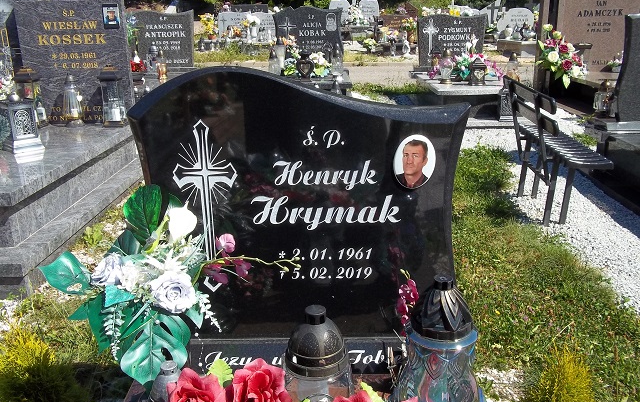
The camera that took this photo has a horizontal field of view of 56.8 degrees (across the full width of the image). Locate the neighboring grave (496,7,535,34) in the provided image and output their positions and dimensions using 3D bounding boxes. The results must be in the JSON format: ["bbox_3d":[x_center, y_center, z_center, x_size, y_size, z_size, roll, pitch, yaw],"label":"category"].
[{"bbox_3d":[4.173,-3.798,12.648,0.785,0.623,0.110,-1,17,1],"label":"neighboring grave"}]

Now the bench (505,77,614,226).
[{"bbox_3d":[1.413,-0.311,3.666,0.366,0.804,0.984,-1,17,1],"label":"bench"}]

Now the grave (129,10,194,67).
[{"bbox_3d":[-2.035,-2.135,7.797,0.775,0.726,0.110,-1,17,1],"label":"grave"}]

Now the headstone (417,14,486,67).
[{"bbox_3d":[1.726,-2.099,7.760,0.883,0.674,0.110,-1,17,1],"label":"headstone"}]

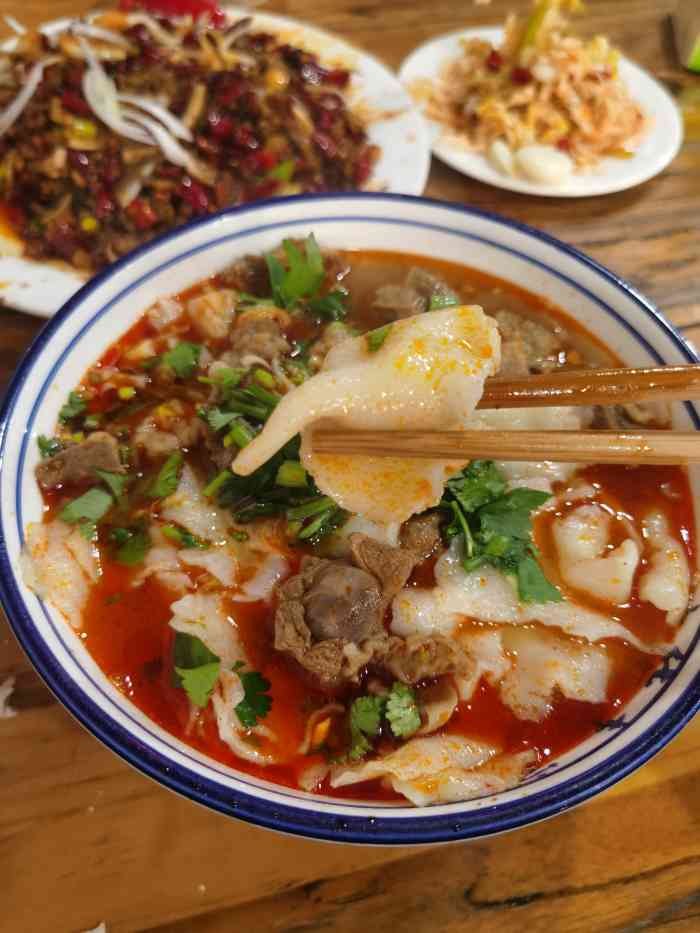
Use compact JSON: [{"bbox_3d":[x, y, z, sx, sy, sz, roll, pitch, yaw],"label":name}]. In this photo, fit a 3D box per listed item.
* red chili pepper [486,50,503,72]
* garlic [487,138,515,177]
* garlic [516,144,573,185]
[{"bbox_3d":[0.076,-0.213,0.384,0.008,0.010,0.009,12,57,4],"label":"red chili pepper"},{"bbox_3d":[0.074,-0.151,0.356,0.011,0.013,0.022,-16,59,-13],"label":"garlic"},{"bbox_3d":[0.095,-0.148,0.356,0.029,0.015,0.018,24,59,12],"label":"garlic"}]

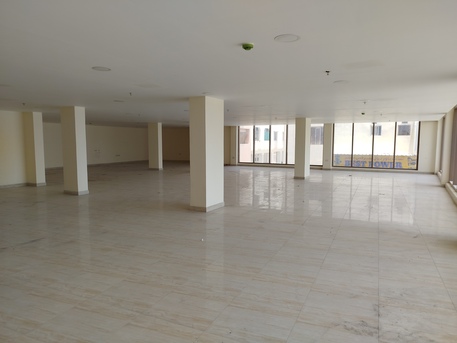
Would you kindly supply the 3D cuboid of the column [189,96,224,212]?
[{"bbox_3d":[-0.443,-0.364,6.792,0.404,2.343,0.706,3,6,30],"label":"column"}]

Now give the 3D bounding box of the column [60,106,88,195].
[{"bbox_3d":[-4.186,-0.549,8.632,0.636,2.343,0.292,3,6,30],"label":"column"}]

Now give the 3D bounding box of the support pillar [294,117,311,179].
[{"bbox_3d":[2.936,-0.891,12.453,0.407,2.343,0.703,3,6,30],"label":"support pillar"}]

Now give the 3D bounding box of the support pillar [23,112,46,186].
[{"bbox_3d":[-6.244,-0.704,10.205,0.629,2.343,0.274,3,6,30],"label":"support pillar"}]

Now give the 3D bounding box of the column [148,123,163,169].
[{"bbox_3d":[-3.658,-1.243,15.983,0.650,2.343,0.293,3,6,30],"label":"column"}]

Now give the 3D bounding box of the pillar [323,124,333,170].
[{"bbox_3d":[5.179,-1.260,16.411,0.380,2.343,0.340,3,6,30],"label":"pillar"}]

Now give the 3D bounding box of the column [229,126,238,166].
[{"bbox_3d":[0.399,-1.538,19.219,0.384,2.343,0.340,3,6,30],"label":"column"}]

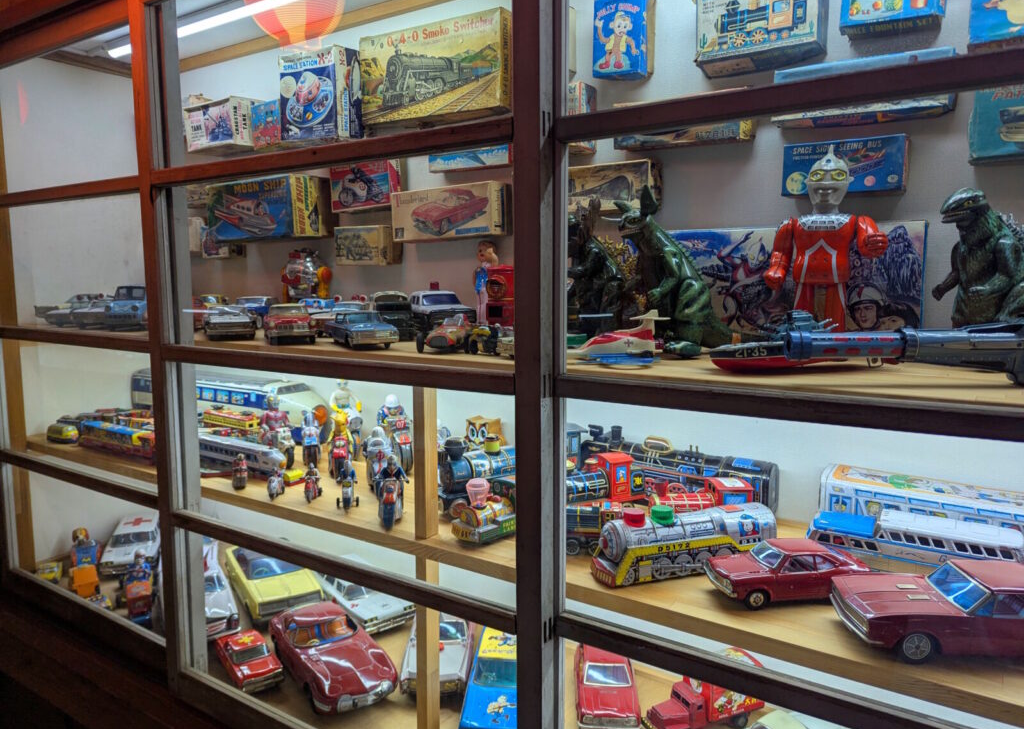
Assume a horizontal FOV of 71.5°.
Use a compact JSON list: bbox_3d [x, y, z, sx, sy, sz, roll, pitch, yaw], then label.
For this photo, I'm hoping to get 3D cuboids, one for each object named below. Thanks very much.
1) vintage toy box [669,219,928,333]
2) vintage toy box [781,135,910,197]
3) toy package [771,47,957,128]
[{"bbox_3d":[0.426,-0.128,1.221,0.488,0.206,0.059,4,8,33],"label":"vintage toy box"},{"bbox_3d":[0.528,-0.310,1.130,0.172,0.081,0.062,4,8,33],"label":"vintage toy box"},{"bbox_3d":[0.537,-0.424,1.095,0.245,0.079,0.059,8,16,38],"label":"toy package"}]

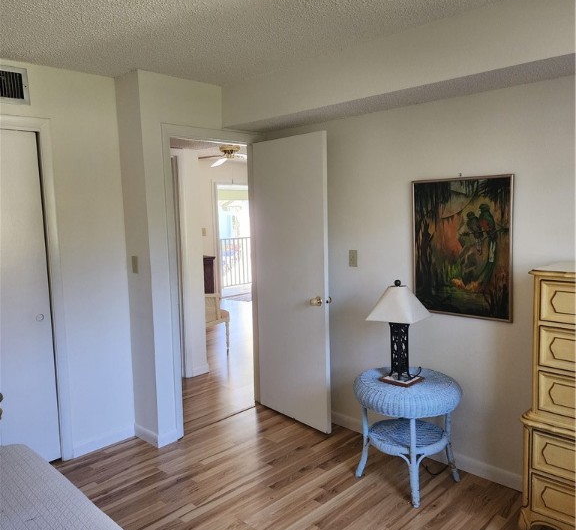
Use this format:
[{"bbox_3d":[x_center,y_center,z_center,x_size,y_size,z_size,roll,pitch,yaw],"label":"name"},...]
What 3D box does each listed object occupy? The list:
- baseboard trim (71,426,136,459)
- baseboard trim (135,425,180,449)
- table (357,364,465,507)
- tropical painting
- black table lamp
[{"bbox_3d":[-1.215,1.174,3.399,0.018,0.087,0.430,4,8,44],"label":"baseboard trim"},{"bbox_3d":[-0.896,1.155,3.507,0.275,0.087,0.165,4,8,44],"label":"baseboard trim"},{"bbox_3d":[0.673,0.930,2.889,0.595,0.582,0.595,-1,6,0],"label":"table"},{"bbox_3d":[0.969,-0.093,2.865,0.593,0.785,0.030,4,8,44],"label":"tropical painting"},{"bbox_3d":[0.629,0.372,2.855,0.270,0.575,0.270,4,8,40],"label":"black table lamp"}]

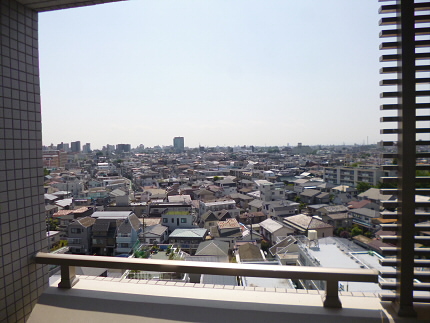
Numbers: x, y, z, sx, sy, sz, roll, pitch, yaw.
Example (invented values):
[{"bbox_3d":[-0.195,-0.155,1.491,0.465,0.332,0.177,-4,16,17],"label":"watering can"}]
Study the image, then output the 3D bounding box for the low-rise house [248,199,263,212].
[{"bbox_3d":[15.864,17.863,107.129,4.600,7.000,7.000,-2,3,-22],"label":"low-rise house"}]

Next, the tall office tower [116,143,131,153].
[{"bbox_3d":[-260.730,-30.860,849.490,38.000,36.000,20.000,-1,3,-15],"label":"tall office tower"}]

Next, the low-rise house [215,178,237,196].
[{"bbox_3d":[6.729,14.847,174.668,9.500,7.800,8.500,-2,3,-20],"label":"low-rise house"}]

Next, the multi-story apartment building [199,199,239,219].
[{"bbox_3d":[1.106,18.105,112.159,13.000,6.600,8.500,-2,3,-22],"label":"multi-story apartment building"}]

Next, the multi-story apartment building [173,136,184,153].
[{"bbox_3d":[-109.220,-43.690,898.940,28.000,57.000,25.000,-1,3,-20],"label":"multi-story apartment building"}]

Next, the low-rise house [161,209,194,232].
[{"bbox_3d":[-10.898,18.990,90.744,9.000,8.200,7.200,-1,3,1],"label":"low-rise house"}]

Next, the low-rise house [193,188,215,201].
[{"bbox_3d":[-4.900,16.650,141.240,7.200,7.500,8.000,-1,3,-22],"label":"low-rise house"}]

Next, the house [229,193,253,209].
[{"bbox_3d":[11.500,17.320,127.950,8.200,7.400,7.800,-1,3,-21],"label":"house"}]

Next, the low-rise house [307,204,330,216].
[{"bbox_3d":[37.300,19.000,106.010,6.800,6.100,6.300,-1,3,-21],"label":"low-rise house"}]

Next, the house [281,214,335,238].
[{"bbox_3d":[25.707,18.980,82.462,7.400,7.800,11.000,-2,3,-15],"label":"house"}]

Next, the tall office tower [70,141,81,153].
[{"bbox_3d":[-302.291,-19.550,649.536,14.000,48.000,14.000,0,2,18],"label":"tall office tower"}]

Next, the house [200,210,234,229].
[{"bbox_3d":[0.402,18.868,89.445,8.800,8.200,6.800,-1,3,-8],"label":"house"}]

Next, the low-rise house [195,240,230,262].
[{"bbox_3d":[-0.172,20.531,62.893,6.700,7.300,8.300,-1,3,5],"label":"low-rise house"}]

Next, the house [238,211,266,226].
[{"bbox_3d":[10.694,18.717,93.301,8.200,6.600,6.000,-2,2,-17],"label":"house"}]

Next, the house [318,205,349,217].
[{"bbox_3d":[38.730,17.829,98.599,8.000,7.000,6.500,-2,3,-24],"label":"house"}]

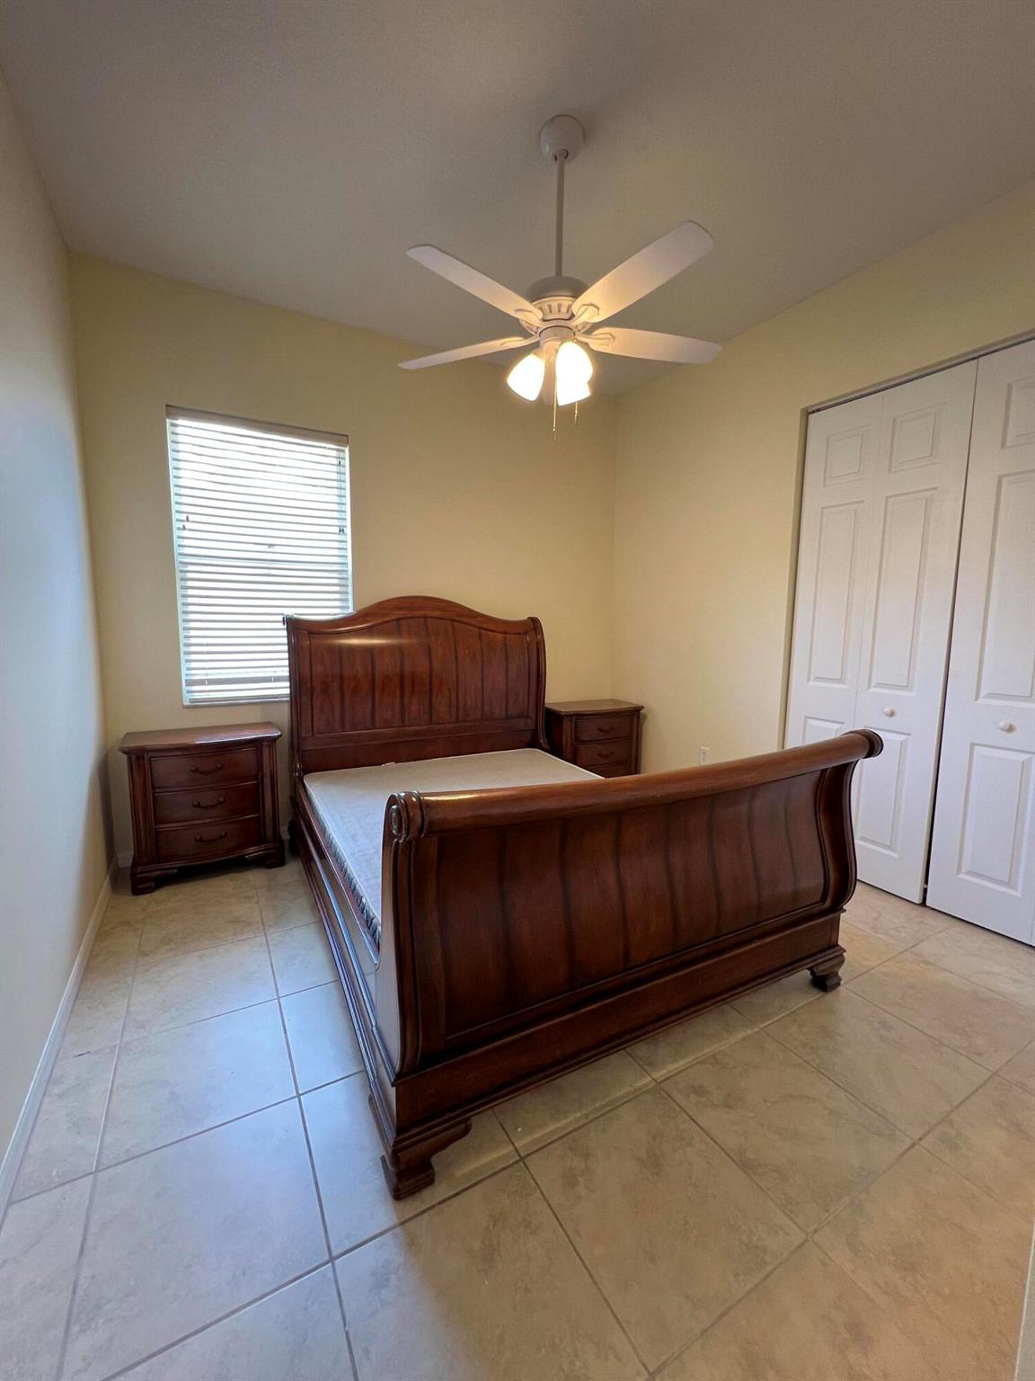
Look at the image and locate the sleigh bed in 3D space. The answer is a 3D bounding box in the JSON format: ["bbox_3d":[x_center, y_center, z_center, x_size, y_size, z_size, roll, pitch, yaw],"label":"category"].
[{"bbox_3d":[-0.057,0.249,2.479,1.743,1.556,2.407,-2,6,-29],"label":"sleigh bed"}]

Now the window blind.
[{"bbox_3d":[-1.476,-0.743,3.090,0.951,1.620,0.068,-2,6,-29],"label":"window blind"}]

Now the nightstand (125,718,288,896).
[{"bbox_3d":[-1.680,0.608,2.832,0.717,0.728,0.423,-2,6,-29],"label":"nightstand"}]

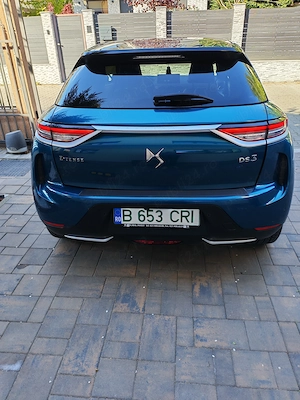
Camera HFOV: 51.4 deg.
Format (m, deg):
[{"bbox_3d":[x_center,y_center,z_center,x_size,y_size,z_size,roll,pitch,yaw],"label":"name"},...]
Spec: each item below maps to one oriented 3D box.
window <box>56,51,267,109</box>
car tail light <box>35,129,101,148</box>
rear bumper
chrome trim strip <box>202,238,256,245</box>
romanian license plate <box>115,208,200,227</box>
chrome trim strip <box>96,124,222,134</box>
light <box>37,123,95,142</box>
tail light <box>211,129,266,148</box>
[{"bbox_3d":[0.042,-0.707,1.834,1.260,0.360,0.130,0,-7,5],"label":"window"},{"bbox_3d":[-0.514,-0.407,1.938,0.530,0.115,0.165,10,31,20],"label":"car tail light"},{"bbox_3d":[0.055,0.075,2.062,1.750,0.460,0.410,0,29,5],"label":"rear bumper"},{"bbox_3d":[0.526,0.261,2.054,0.370,0.045,0.065,-3,29,-2],"label":"chrome trim strip"},{"bbox_3d":[0.042,0.106,1.906,0.520,0.112,0.020,0,20,5],"label":"romanian license plate"},{"bbox_3d":[0.034,-0.399,1.766,0.745,0.055,0.055,0,29,5],"label":"chrome trim strip"},{"bbox_3d":[-0.529,-0.422,1.937,0.450,0.115,0.155,10,31,20],"label":"light"},{"bbox_3d":[0.509,-0.370,1.784,0.340,0.105,0.075,-5,29,-6],"label":"tail light"}]

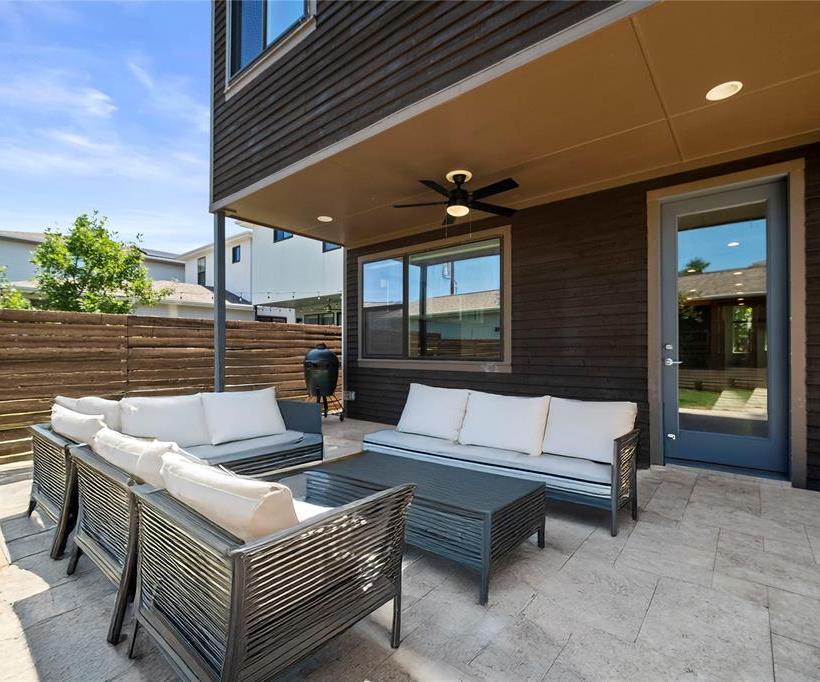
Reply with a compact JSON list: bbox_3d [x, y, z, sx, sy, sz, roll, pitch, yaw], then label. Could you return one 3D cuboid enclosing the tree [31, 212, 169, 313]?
[{"bbox_3d":[-6.630,-0.620,8.500,2.800,4.400,2.800,-1,-1,39],"label":"tree"}]

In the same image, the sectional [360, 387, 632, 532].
[{"bbox_3d":[0.689,0.873,3.493,2.222,0.838,0.646,-1,-1,39],"label":"sectional"}]

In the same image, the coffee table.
[{"bbox_3d":[0.067,1.065,2.555,1.333,0.419,0.697,-1,-1,39],"label":"coffee table"}]

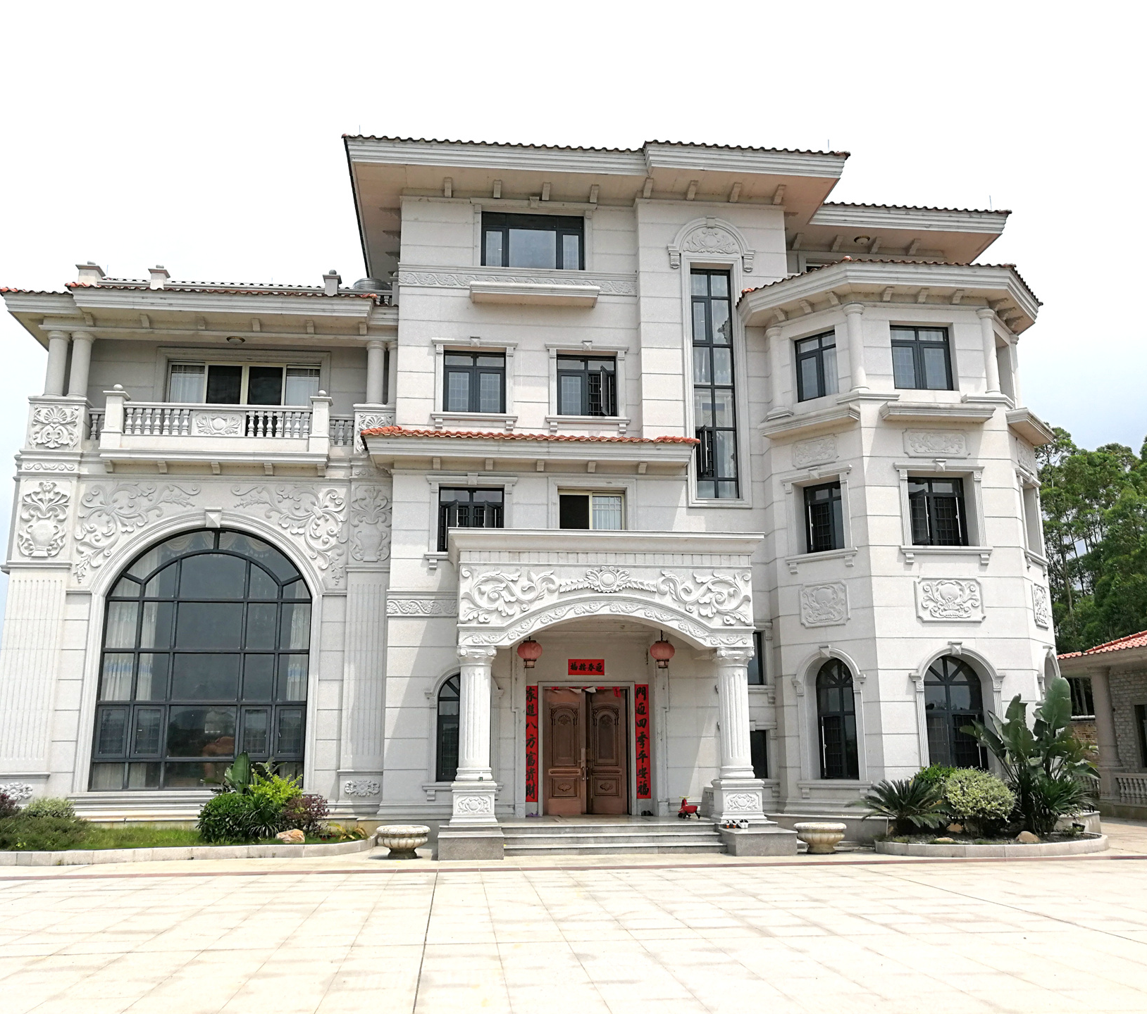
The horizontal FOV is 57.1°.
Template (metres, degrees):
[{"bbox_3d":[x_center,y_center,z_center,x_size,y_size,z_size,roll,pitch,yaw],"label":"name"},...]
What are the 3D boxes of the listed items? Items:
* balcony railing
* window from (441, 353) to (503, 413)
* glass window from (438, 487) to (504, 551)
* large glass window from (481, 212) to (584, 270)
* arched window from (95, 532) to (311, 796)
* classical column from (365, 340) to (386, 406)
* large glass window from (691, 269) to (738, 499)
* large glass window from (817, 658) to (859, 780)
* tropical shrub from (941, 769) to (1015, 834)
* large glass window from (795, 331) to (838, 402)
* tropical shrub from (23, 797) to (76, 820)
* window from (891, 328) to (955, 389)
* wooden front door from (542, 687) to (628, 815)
[{"bbox_3d":[-7.613,-1.859,22.625,3.930,0.730,0.200,1,-13,-6],"label":"balcony railing"},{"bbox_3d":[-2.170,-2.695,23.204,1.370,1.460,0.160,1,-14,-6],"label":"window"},{"bbox_3d":[-2.200,0.288,22.710,1.420,1.470,0.180,1,-13,-6],"label":"glass window"},{"bbox_3d":[-0.910,-6.011,24.081,2.360,1.420,0.160,1,-14,-6],"label":"large glass window"},{"bbox_3d":[-7.575,3.088,21.807,4.190,5.300,0.200,1,-13,-6],"label":"arched window"},{"bbox_3d":[-4.406,-2.916,23.416,0.420,1.500,0.420,1,-14,-6],"label":"classical column"},{"bbox_3d":[3.183,-2.845,24.107,1.020,5.620,0.150,1,-13,-6],"label":"large glass window"},{"bbox_3d":[5.224,4.174,20.825,1.060,2.330,0.150,-11,-17,38],"label":"large glass window"},{"bbox_3d":[7.039,5.204,18.527,1.220,1.090,1.150,1,-13,-6],"label":"tropical shrub"},{"bbox_3d":[5.384,-3.042,22.986,1.080,1.520,0.150,-11,-17,37],"label":"large glass window"},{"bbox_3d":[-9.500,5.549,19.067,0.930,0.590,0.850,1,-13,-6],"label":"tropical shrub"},{"bbox_3d":[7.441,-3.168,22.690,1.380,1.510,0.150,1,-13,-6],"label":"window"},{"bbox_3d":[0.227,5.002,21.671,1.750,2.570,0.130,1,-13,-6],"label":"wooden front door"}]

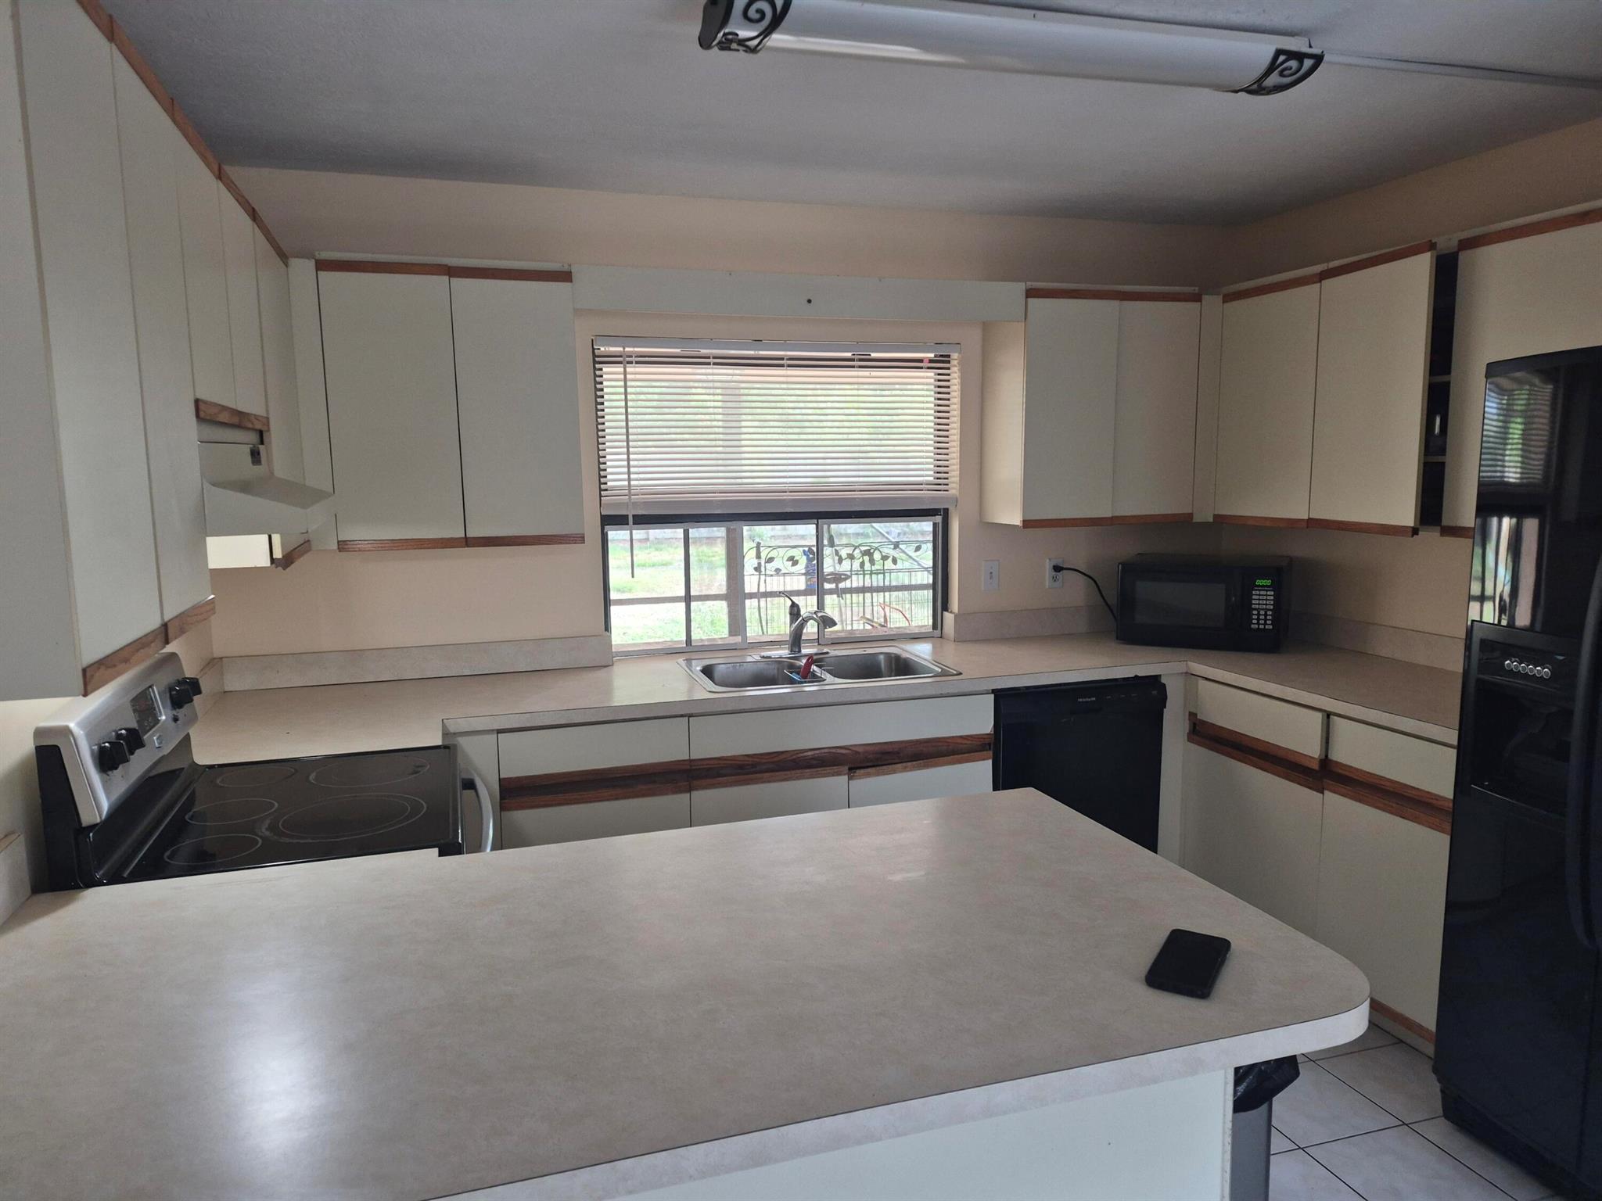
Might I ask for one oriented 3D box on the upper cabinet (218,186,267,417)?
[{"bbox_3d":[-1.245,-0.577,2.097,0.282,0.440,0.354,-3,8,-18],"label":"upper cabinet"}]

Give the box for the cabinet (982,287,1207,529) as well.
[{"bbox_3d":[1.063,-0.694,3.930,0.712,0.818,0.311,-3,8,-18],"label":"cabinet"}]

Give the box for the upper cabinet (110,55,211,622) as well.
[{"bbox_3d":[-1.063,-0.348,1.497,0.311,0.753,0.331,-3,8,-18],"label":"upper cabinet"}]

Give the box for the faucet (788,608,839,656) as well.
[{"bbox_3d":[0.030,0.103,3.608,0.075,0.170,0.220,-8,10,-43],"label":"faucet"}]

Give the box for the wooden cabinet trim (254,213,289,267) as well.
[{"bbox_3d":[-1.304,-0.881,2.605,0.021,0.031,0.548,-3,8,-18],"label":"wooden cabinet trim"}]

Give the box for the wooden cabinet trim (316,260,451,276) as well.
[{"bbox_3d":[-1.171,-0.934,2.997,0.349,0.030,0.021,-3,8,-18],"label":"wooden cabinet trim"}]

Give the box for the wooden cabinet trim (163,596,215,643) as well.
[{"bbox_3d":[-0.900,0.026,1.556,0.022,0.036,0.314,-3,8,-18],"label":"wooden cabinet trim"}]

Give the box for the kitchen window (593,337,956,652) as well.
[{"bbox_3d":[-0.056,-0.356,3.738,1.302,1.083,0.106,-3,8,-18],"label":"kitchen window"}]

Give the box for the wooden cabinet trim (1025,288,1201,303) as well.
[{"bbox_3d":[1.104,-1.067,3.744,0.714,0.031,0.021,-3,8,-18],"label":"wooden cabinet trim"}]

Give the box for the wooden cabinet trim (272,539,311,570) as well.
[{"bbox_3d":[-1.290,-0.114,2.701,0.022,0.032,0.502,-3,8,-18],"label":"wooden cabinet trim"}]

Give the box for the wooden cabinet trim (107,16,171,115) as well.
[{"bbox_3d":[-0.936,-0.744,1.500,0.022,0.034,0.312,-3,8,-18],"label":"wooden cabinet trim"}]

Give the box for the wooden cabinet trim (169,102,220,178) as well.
[{"bbox_3d":[-1.040,-0.780,1.815,0.022,0.032,0.354,-3,8,-18],"label":"wooden cabinet trim"}]

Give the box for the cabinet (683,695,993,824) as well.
[{"bbox_3d":[0.062,0.660,3.537,0.980,0.763,0.580,-3,8,-18],"label":"cabinet"}]

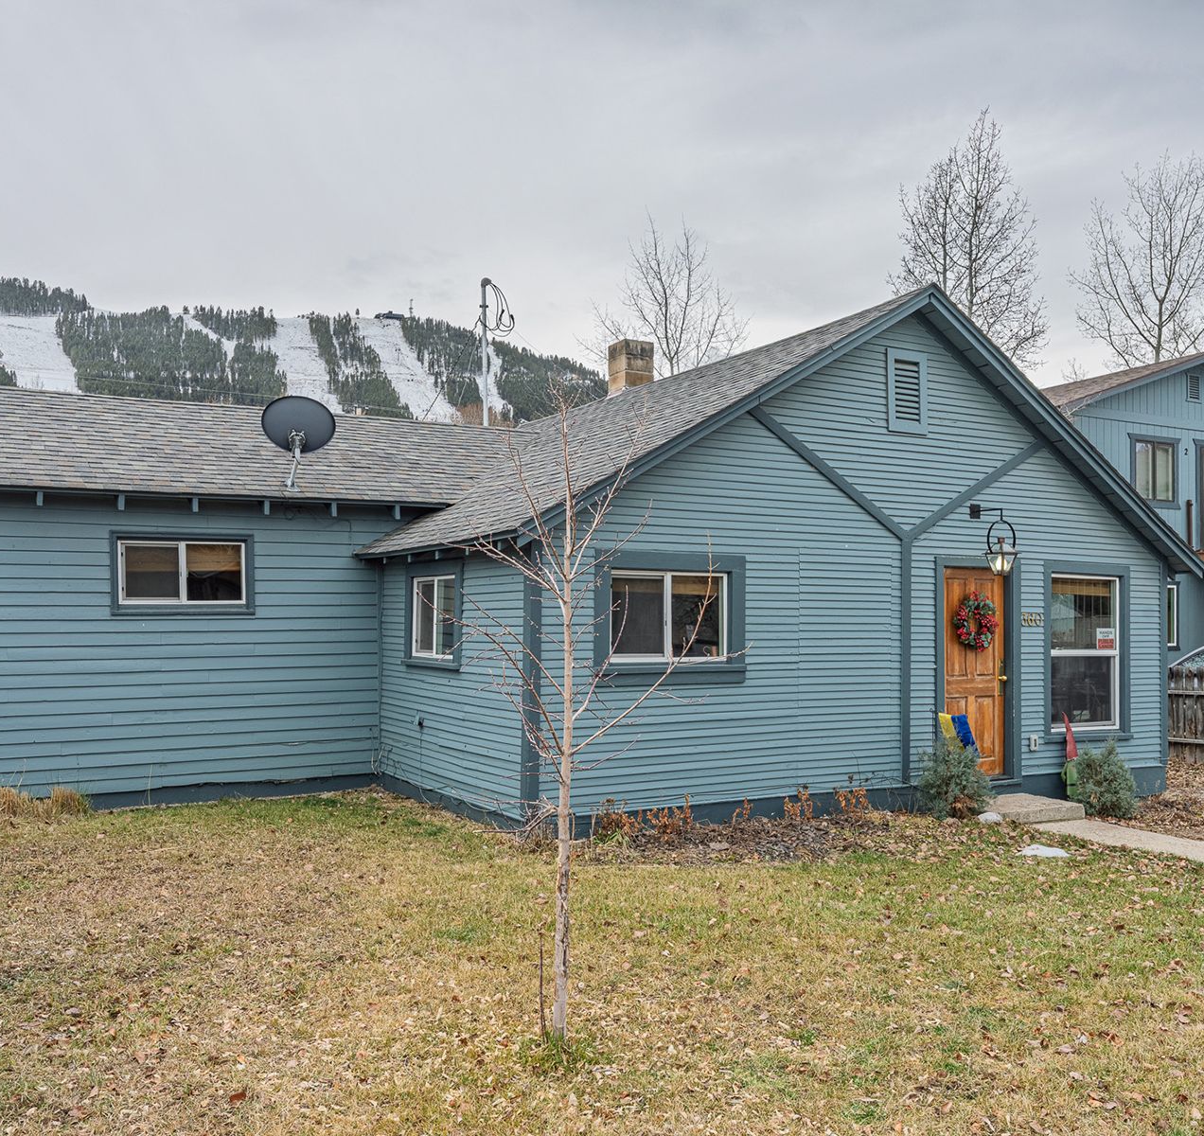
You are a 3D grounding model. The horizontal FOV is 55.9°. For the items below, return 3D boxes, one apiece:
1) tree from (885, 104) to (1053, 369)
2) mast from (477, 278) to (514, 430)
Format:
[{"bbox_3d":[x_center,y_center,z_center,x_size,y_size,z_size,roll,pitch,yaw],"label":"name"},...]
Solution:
[{"bbox_3d":[10.319,-4.693,31.685,4.283,16.440,4.283,-1,-2,18],"label":"tree"},{"bbox_3d":[-1.548,-2.945,16.564,0.500,2.550,0.200,1,-2,-28],"label":"mast"}]

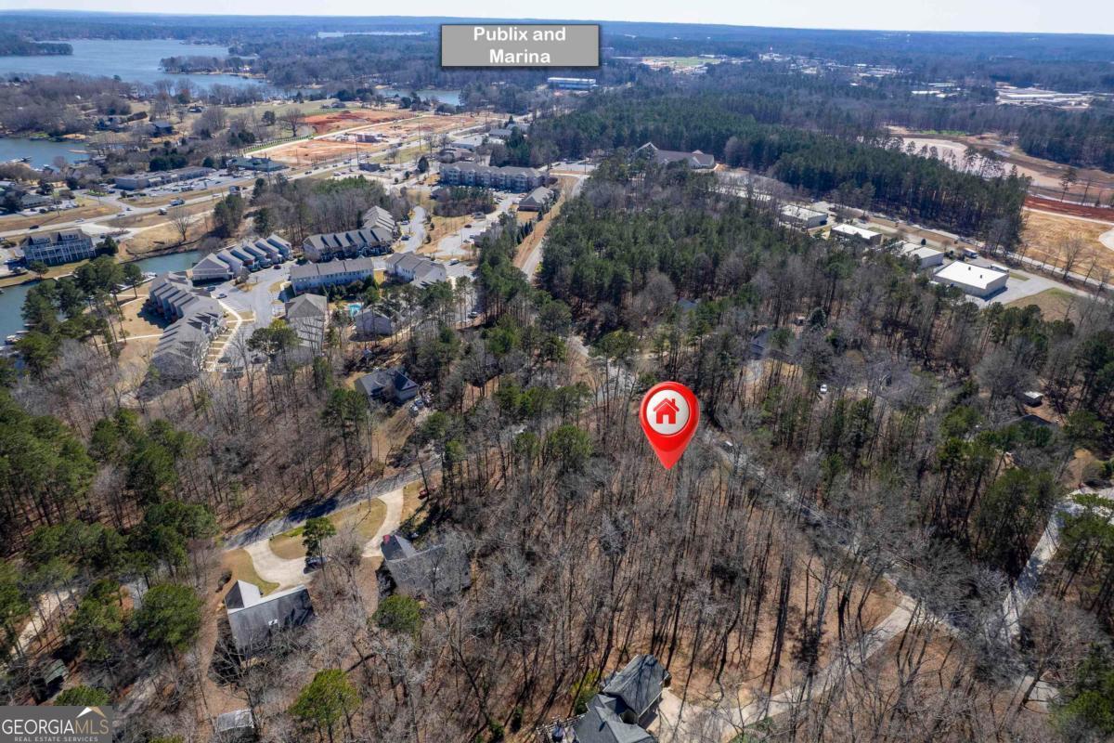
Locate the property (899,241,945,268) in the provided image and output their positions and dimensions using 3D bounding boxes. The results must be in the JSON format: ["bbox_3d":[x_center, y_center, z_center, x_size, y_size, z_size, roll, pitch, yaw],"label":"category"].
[{"bbox_3d":[196.550,-64.370,376.220,19.500,6.000,23.000,-17,33,-31],"label":"property"}]

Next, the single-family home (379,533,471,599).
[{"bbox_3d":[-30.900,43.380,157.870,16.000,8.500,14.500,-11,30,-22],"label":"single-family home"}]

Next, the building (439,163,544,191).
[{"bbox_3d":[-46.388,-139.223,488.649,76.786,12.286,19.196,8,28,13],"label":"building"}]

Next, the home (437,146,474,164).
[{"bbox_3d":[-86.790,-187.330,587.060,24.000,9.000,25.000,17,31,27],"label":"home"}]

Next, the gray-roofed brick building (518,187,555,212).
[{"bbox_3d":[-13.252,-114.129,448.026,14.946,7.329,42.429,6,28,9],"label":"gray-roofed brick building"}]

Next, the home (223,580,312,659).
[{"bbox_3d":[-57.145,47.502,135.432,14.274,8.017,15.838,-13,31,-26],"label":"home"}]

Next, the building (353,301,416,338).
[{"bbox_3d":[-73.570,-23.760,291.010,18.000,9.500,13.500,6,28,9],"label":"building"}]

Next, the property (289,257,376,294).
[{"bbox_3d":[-106.660,-46.708,322.358,37.195,10.917,13.042,-13,30,-25],"label":"property"}]

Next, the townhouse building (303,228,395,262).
[{"bbox_3d":[-116.500,-72.200,381.000,44.000,11.000,15.500,-15,32,-29],"label":"townhouse building"}]

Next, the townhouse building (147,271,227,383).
[{"bbox_3d":[-148.606,-21.591,272.331,25.119,10.434,85.983,-13,30,-25],"label":"townhouse building"}]

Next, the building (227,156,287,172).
[{"bbox_3d":[-234.926,-162.834,532.994,36.643,6.750,24.107,16,31,26],"label":"building"}]

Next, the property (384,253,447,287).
[{"bbox_3d":[-67.939,-49.542,330.758,29.949,9.854,14.975,25,36,38],"label":"property"}]

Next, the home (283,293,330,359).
[{"bbox_3d":[-101.990,-19.260,278.930,14.500,11.500,46.000,-5,28,-12],"label":"home"}]

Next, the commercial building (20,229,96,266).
[{"bbox_3d":[-245.471,-61.404,334.088,27.026,12.517,17.069,-18,33,-32],"label":"commercial building"}]

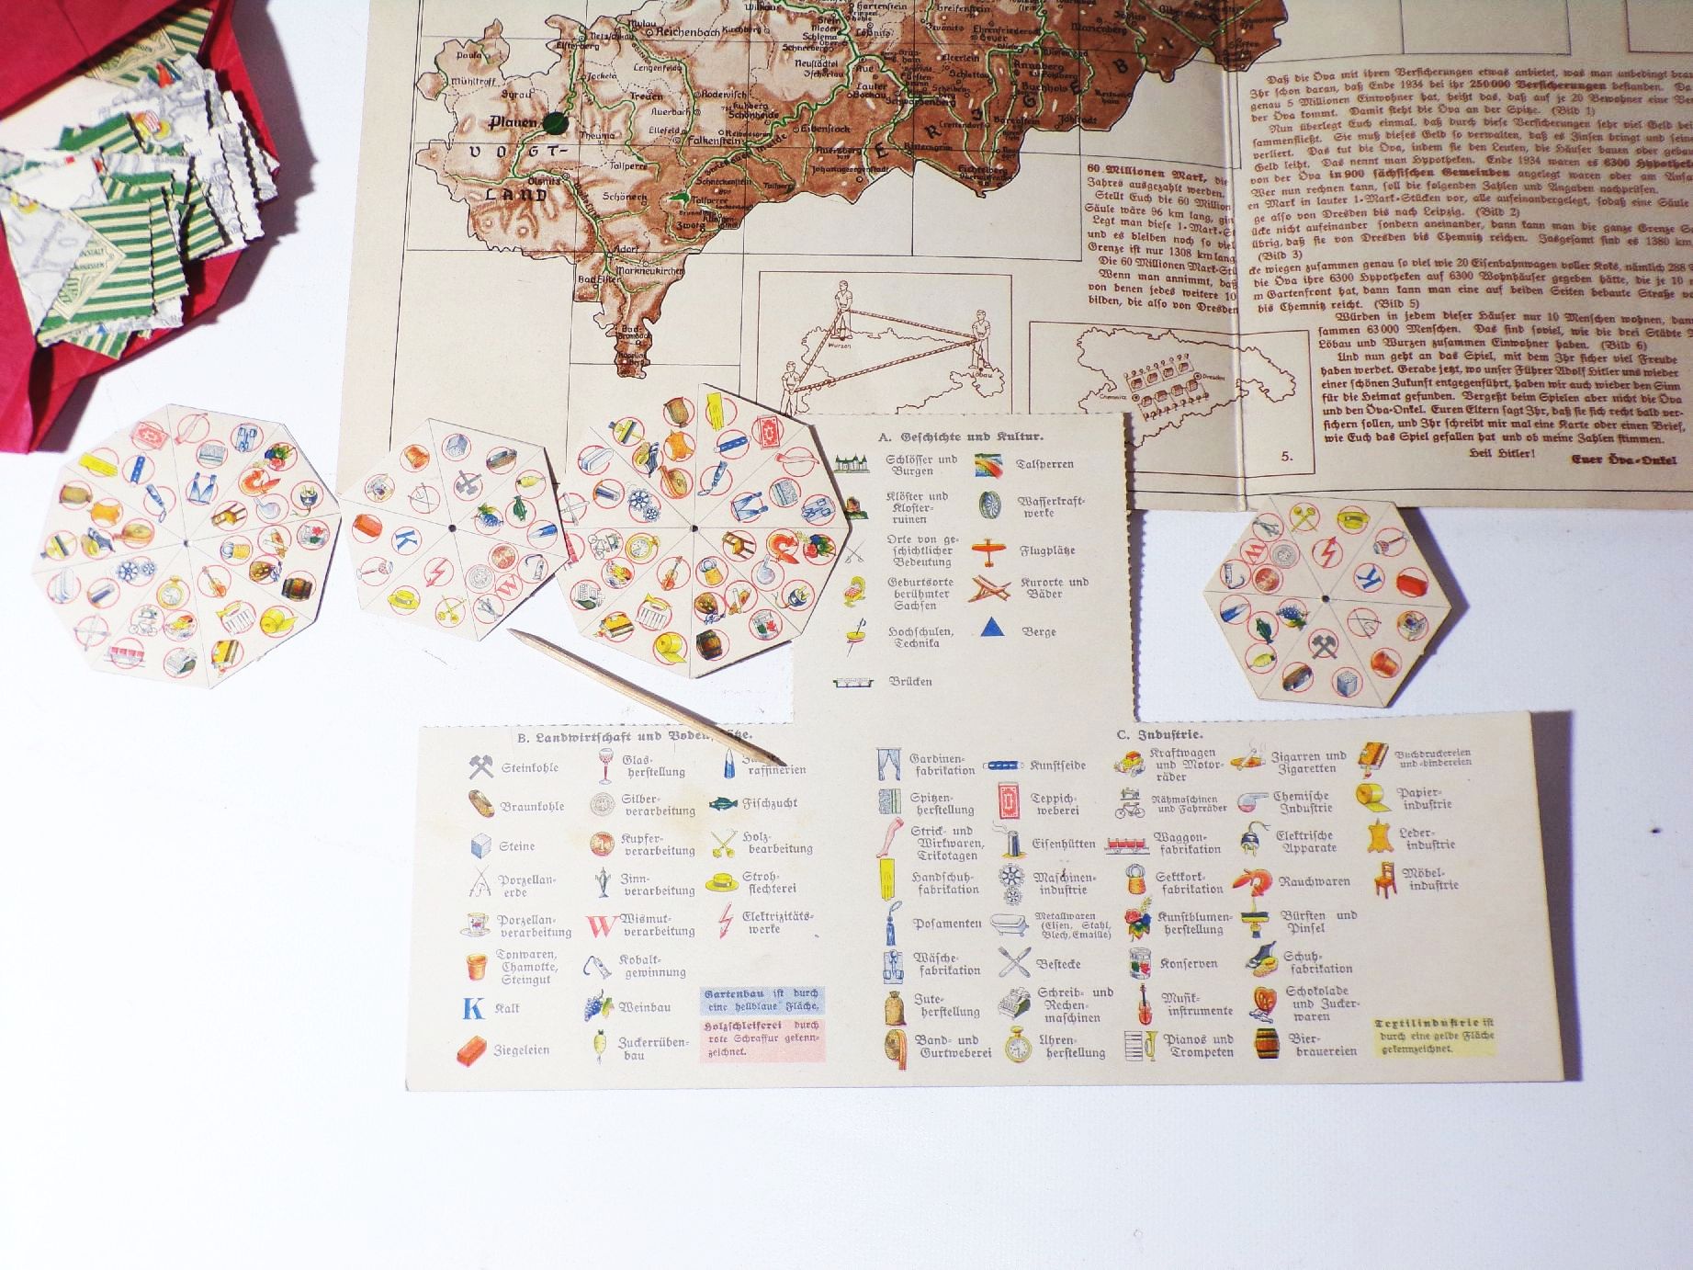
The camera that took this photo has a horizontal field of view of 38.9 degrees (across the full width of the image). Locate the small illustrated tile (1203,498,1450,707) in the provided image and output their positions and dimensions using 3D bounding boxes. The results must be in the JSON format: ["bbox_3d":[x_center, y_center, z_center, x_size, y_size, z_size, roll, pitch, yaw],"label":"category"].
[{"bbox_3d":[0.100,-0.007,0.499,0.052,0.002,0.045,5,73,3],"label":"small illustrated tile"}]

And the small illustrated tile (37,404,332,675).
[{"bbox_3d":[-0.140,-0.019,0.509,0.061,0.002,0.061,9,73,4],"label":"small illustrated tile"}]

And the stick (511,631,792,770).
[{"bbox_3d":[-0.041,0.013,0.496,0.066,0.002,0.002,26,75,9],"label":"stick"}]

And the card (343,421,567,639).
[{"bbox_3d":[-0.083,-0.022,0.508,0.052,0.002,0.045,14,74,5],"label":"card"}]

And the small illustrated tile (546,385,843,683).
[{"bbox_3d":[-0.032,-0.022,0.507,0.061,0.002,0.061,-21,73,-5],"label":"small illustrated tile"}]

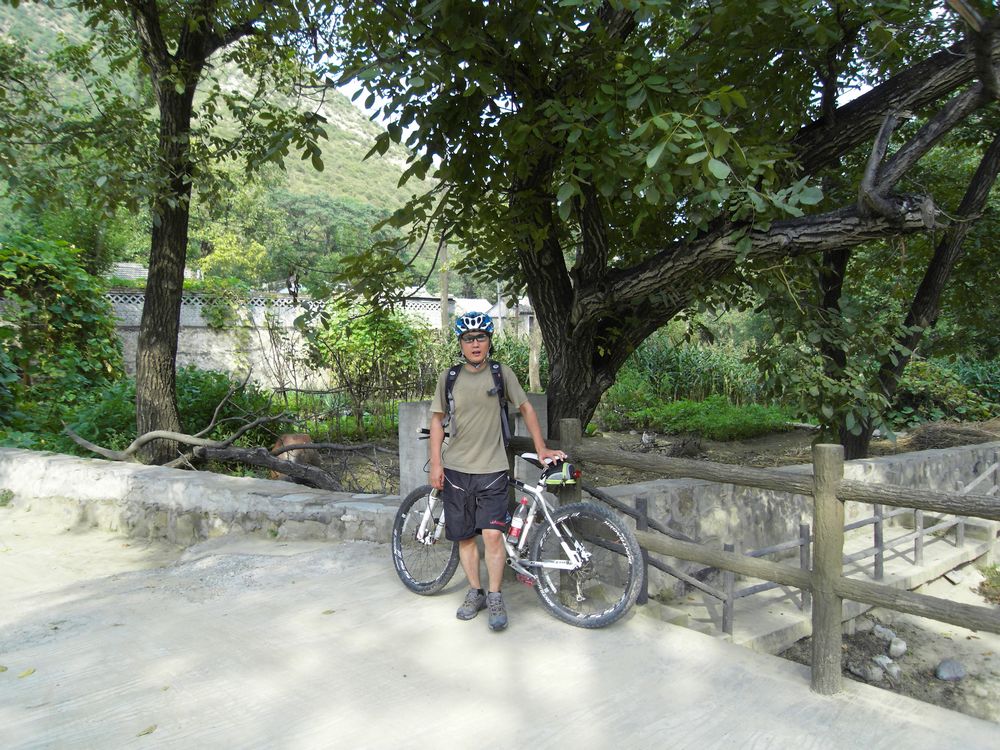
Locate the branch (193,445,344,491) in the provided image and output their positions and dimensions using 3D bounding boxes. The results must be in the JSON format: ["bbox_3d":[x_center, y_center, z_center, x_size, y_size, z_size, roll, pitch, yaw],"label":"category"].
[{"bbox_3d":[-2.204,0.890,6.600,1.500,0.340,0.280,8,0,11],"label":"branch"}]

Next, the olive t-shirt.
[{"bbox_3d":[-0.126,0.254,4.050,0.560,0.640,0.280,0,1,0],"label":"olive t-shirt"}]

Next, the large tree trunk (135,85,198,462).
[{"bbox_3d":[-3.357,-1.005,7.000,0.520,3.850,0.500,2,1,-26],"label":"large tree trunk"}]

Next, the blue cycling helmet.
[{"bbox_3d":[-0.150,-0.296,4.070,0.220,0.160,0.280,0,1,-2],"label":"blue cycling helmet"}]

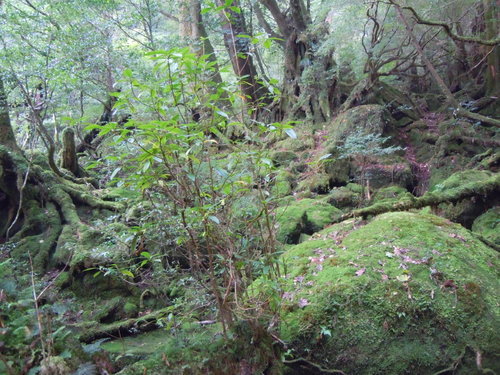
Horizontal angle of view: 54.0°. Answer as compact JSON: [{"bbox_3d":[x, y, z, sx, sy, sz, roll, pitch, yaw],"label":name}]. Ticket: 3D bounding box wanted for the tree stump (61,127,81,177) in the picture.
[{"bbox_3d":[-2.741,-0.550,7.500,0.280,0.760,0.280,0,6,0],"label":"tree stump"}]

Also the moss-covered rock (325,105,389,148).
[{"bbox_3d":[1.843,-1.056,8.500,1.100,0.750,0.900,0,6,0],"label":"moss-covered rock"}]

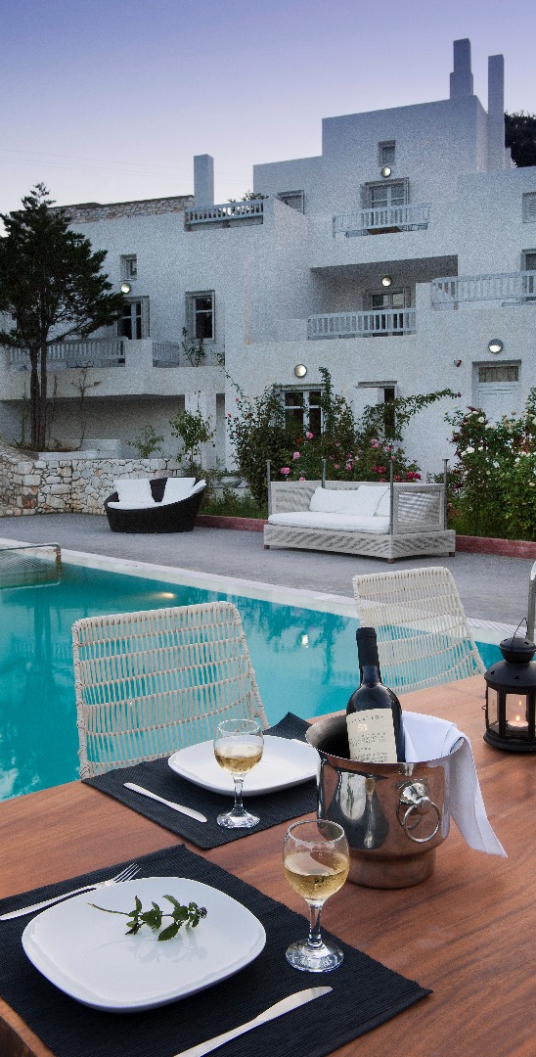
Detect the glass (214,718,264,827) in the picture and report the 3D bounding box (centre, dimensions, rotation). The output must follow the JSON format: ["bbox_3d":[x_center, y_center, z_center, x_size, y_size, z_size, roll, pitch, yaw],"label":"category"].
[{"bbox_3d":[-0.046,0.387,1.485,0.079,0.150,0.079,0,5,0],"label":"glass"}]

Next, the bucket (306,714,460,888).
[{"bbox_3d":[0.165,0.383,1.317,0.222,0.190,0.240,0,5,0],"label":"bucket"}]

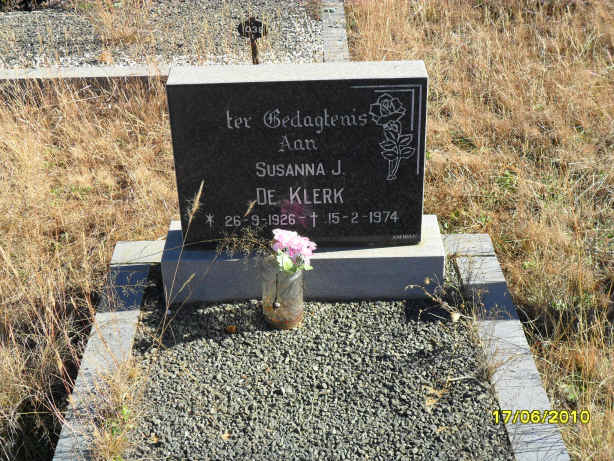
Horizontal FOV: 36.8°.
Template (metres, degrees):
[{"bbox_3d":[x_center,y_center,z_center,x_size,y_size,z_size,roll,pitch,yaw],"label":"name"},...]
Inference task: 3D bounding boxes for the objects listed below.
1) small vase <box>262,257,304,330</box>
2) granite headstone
[{"bbox_3d":[-0.058,0.154,2.299,0.100,0.153,0.100,-1,32,0],"label":"small vase"},{"bbox_3d":[-0.018,-0.182,2.304,0.610,0.453,0.110,-1,32,0],"label":"granite headstone"}]

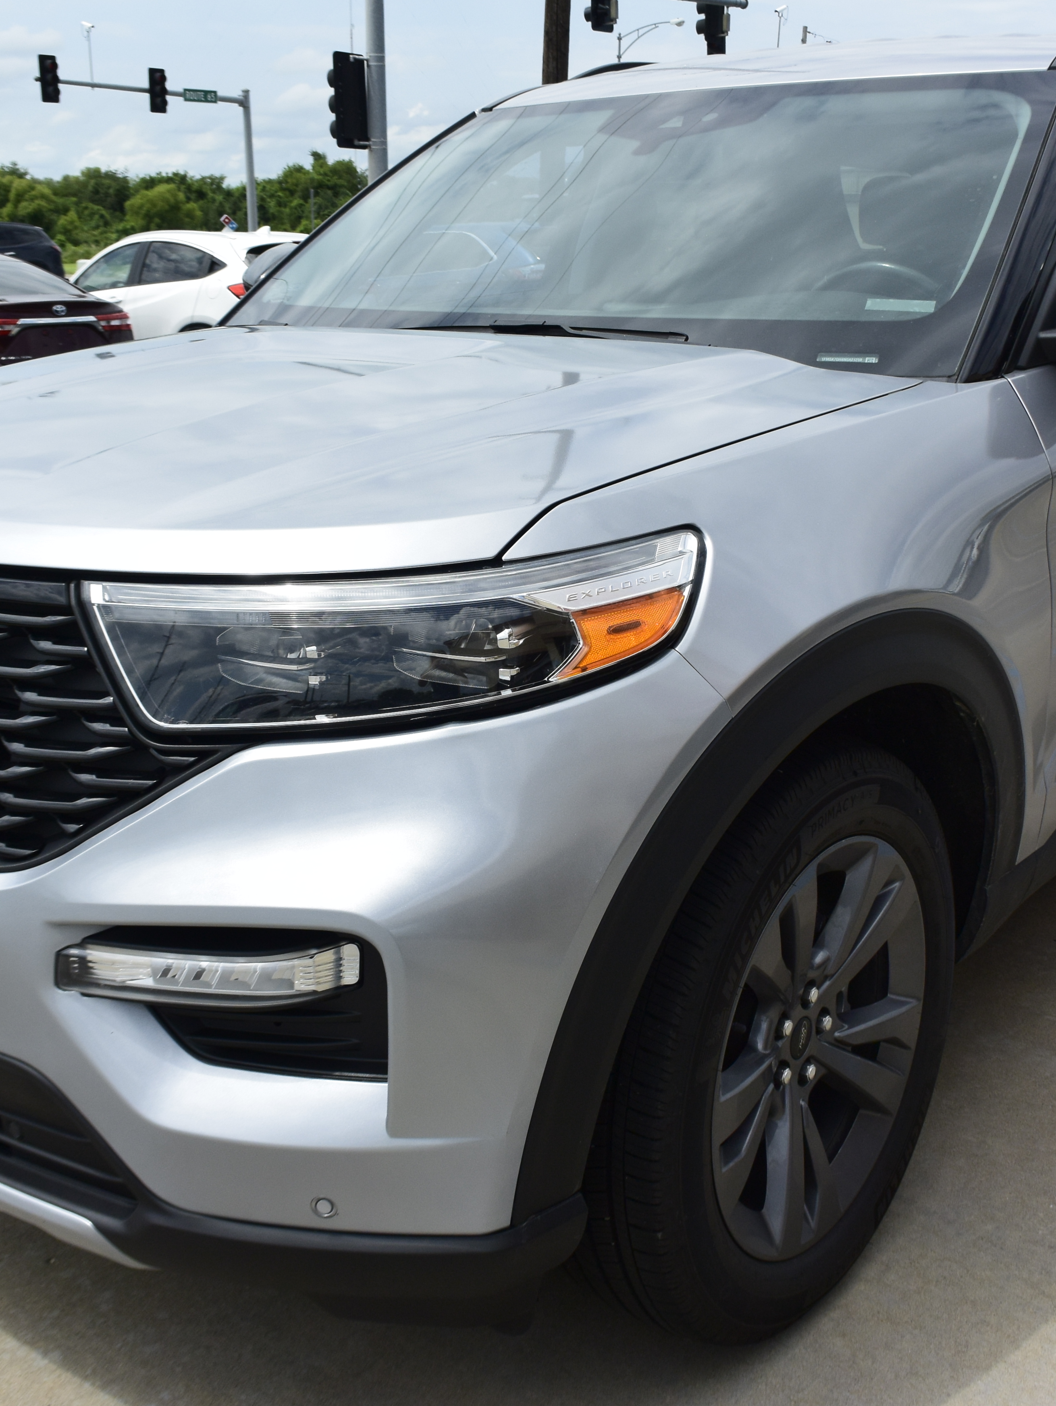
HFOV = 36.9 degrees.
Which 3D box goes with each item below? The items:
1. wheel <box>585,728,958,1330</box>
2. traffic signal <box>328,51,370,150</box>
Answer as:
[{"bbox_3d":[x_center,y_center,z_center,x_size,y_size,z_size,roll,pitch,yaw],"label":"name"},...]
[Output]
[{"bbox_3d":[0.298,0.414,2.054,0.260,0.775,0.780,12,21,38],"label":"wheel"},{"bbox_3d":[-2.610,-8.825,23.200,0.450,1.310,0.600,16,23,43],"label":"traffic signal"}]

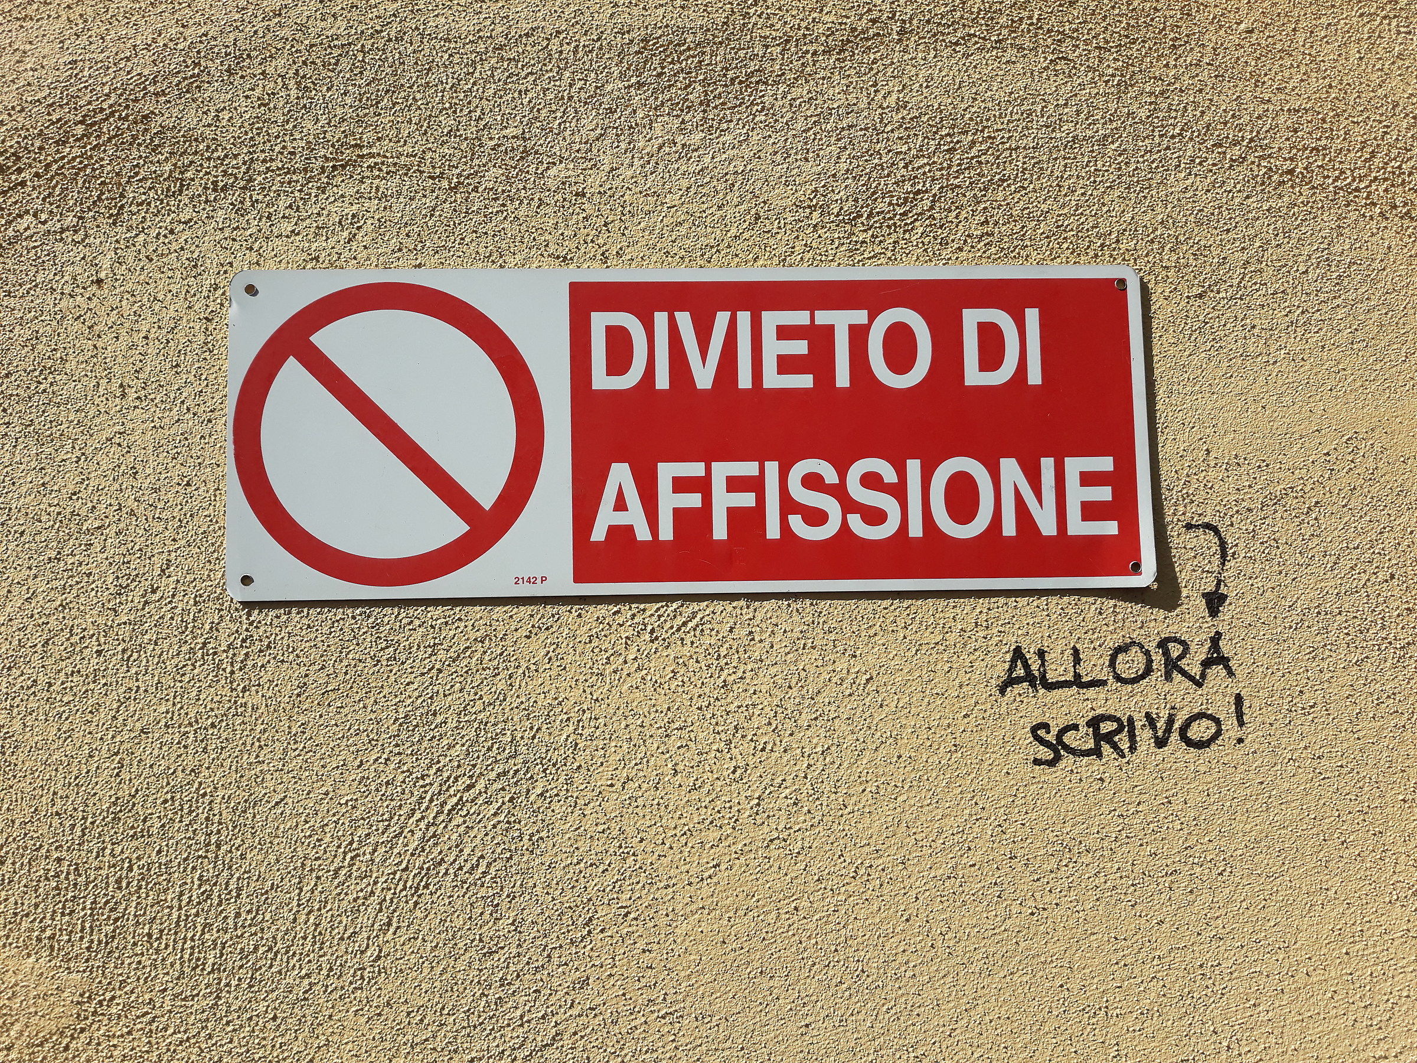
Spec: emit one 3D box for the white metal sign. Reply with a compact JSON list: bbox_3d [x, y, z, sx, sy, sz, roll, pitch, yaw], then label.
[{"bbox_3d":[-0.002,-0.039,0.420,0.350,0.125,0.003,-1,-4,-4],"label":"white metal sign"}]

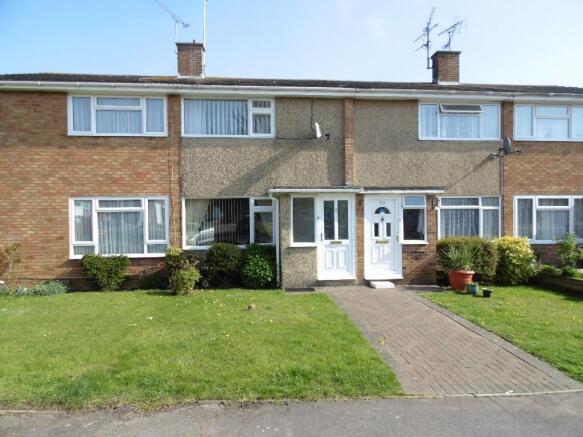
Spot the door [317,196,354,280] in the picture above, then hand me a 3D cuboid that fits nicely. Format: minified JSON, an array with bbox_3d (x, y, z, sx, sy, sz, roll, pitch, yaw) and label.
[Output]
[{"bbox_3d":[1.039,0.448,8.635,0.918,1.987,0.100,-1,1,-6],"label":"door"}]

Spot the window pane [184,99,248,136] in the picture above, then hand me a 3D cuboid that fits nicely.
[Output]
[{"bbox_3d":[-1.884,-2.540,9.363,1.610,0.950,0.070,-1,1,-6],"label":"window pane"}]

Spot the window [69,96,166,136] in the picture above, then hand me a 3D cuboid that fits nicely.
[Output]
[{"bbox_3d":[-4.296,-2.522,9.181,2.379,0.976,0.100,-1,1,-6],"label":"window"}]

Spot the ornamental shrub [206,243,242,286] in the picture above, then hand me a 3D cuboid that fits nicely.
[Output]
[{"bbox_3d":[-1.644,1.126,9.020,0.901,1.084,0.820,-1,1,-6],"label":"ornamental shrub"}]

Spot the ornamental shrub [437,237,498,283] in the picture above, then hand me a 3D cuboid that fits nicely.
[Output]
[{"bbox_3d":[4.466,1.079,9.400,1.420,1.170,0.800,-1,1,-6],"label":"ornamental shrub"}]

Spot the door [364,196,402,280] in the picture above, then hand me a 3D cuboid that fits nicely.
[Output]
[{"bbox_3d":[2.203,0.456,8.881,0.950,2.039,0.100,-1,1,-6],"label":"door"}]

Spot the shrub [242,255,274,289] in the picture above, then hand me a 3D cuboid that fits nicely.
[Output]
[{"bbox_3d":[-0.783,1.266,8.930,0.760,0.820,0.700,-1,1,-6],"label":"shrub"}]

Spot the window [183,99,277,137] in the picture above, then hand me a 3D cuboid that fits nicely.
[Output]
[{"bbox_3d":[-1.586,-2.545,9.383,2.338,0.993,0.100,-1,1,-6],"label":"window"}]

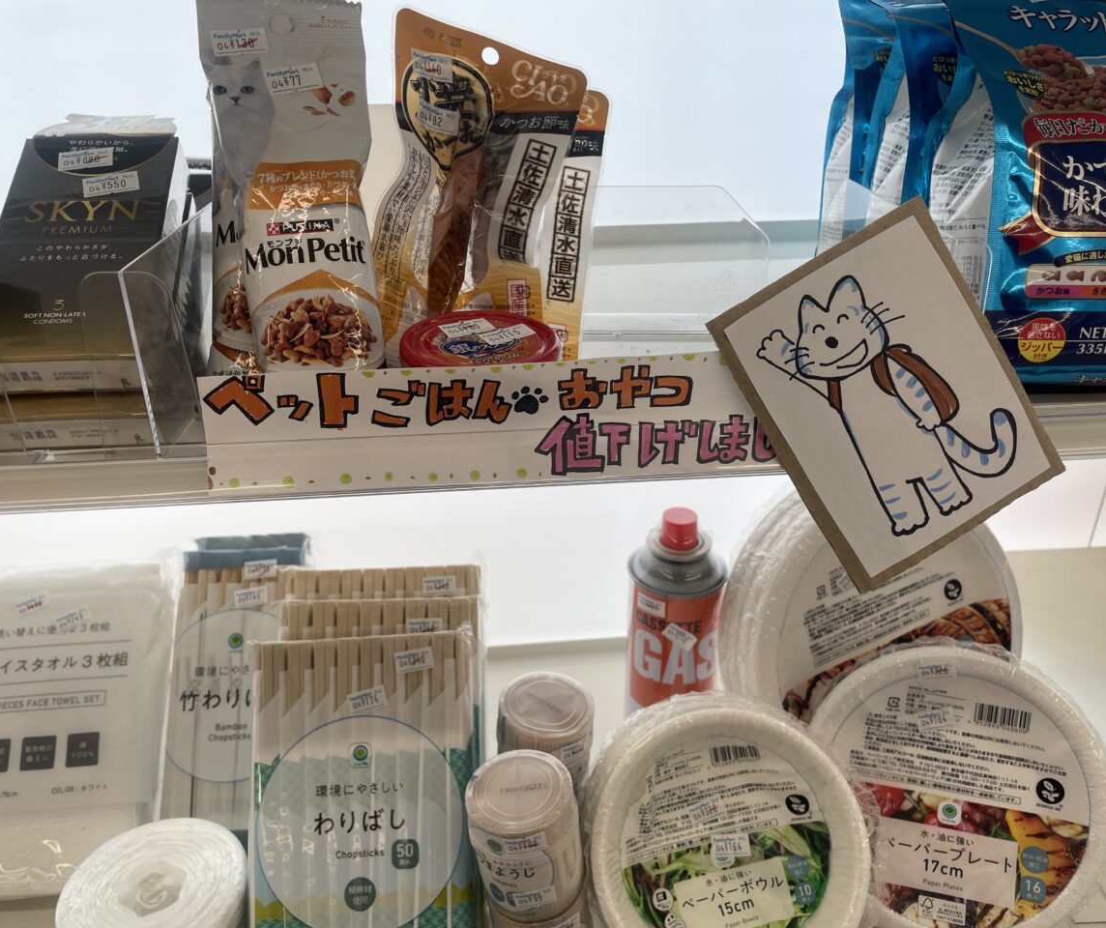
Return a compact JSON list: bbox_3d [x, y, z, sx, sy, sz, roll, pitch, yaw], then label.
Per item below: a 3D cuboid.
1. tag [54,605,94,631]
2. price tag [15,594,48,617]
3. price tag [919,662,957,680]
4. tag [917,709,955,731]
[{"bbox_3d":[-0.307,0.100,0.596,0.022,0.012,0.002,-21,-14,-9],"label":"tag"},{"bbox_3d":[-0.334,0.092,0.598,0.022,0.012,0.002,-22,-14,-9],"label":"price tag"},{"bbox_3d":[0.221,0.119,0.535,0.022,0.012,0.002,-7,20,12],"label":"price tag"},{"bbox_3d":[0.228,0.152,0.551,0.022,0.012,0.002,-15,-2,7],"label":"tag"}]

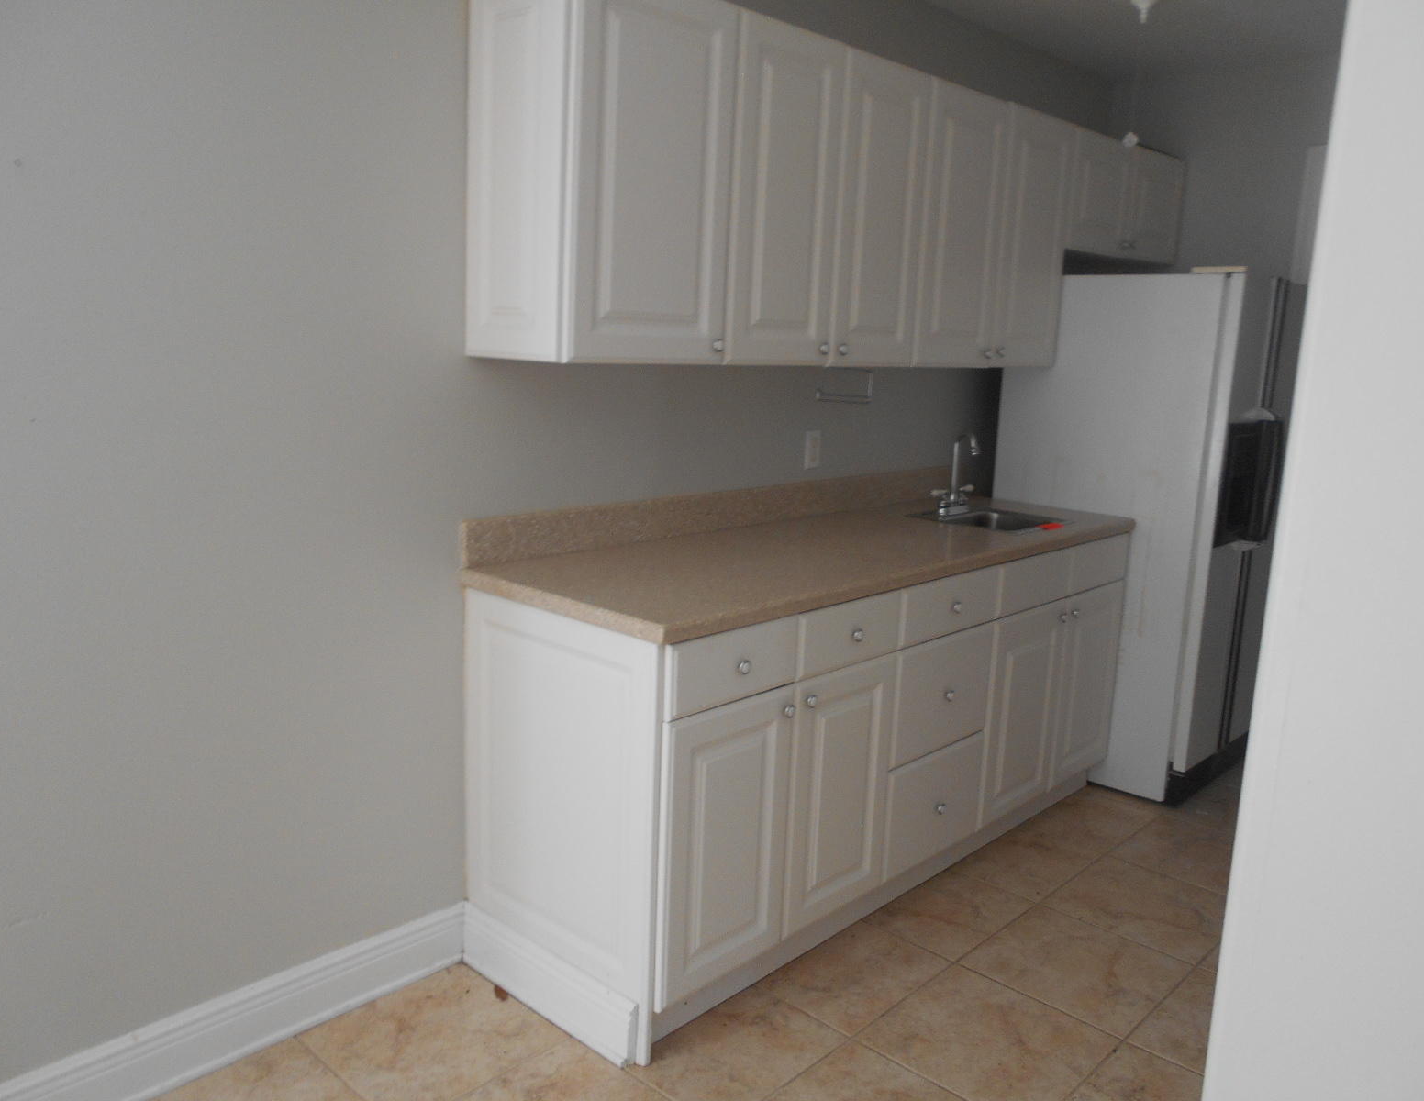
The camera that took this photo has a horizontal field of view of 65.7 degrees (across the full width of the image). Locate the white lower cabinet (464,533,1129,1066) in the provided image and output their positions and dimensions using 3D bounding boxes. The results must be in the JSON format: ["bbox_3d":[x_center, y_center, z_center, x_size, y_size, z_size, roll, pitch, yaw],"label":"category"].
[{"bbox_3d":[0.367,0.433,2.982,0.648,0.858,2.017,12,14,42],"label":"white lower cabinet"}]

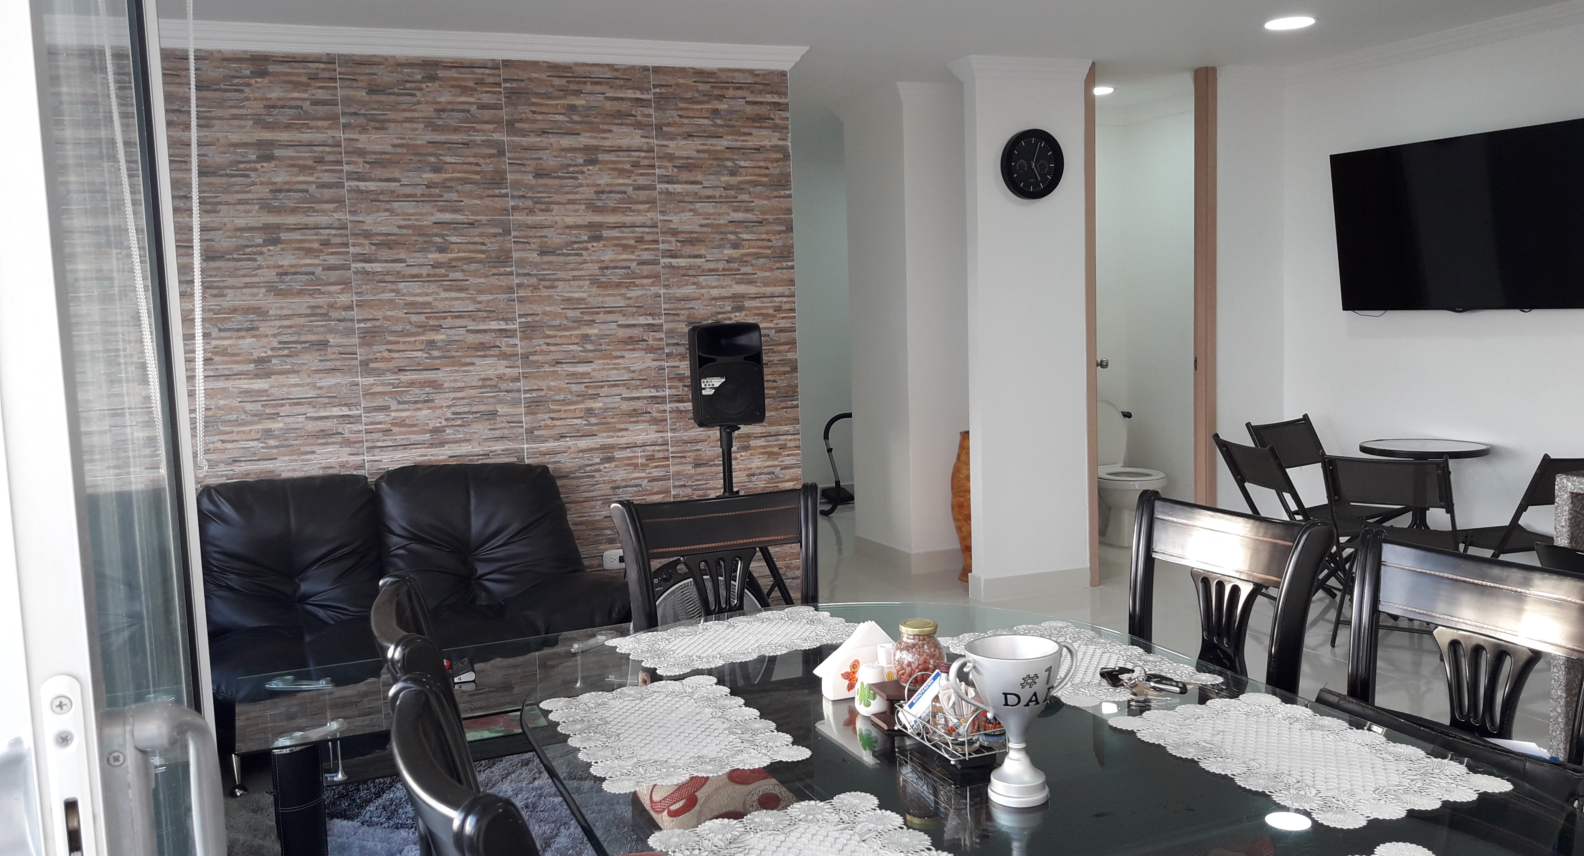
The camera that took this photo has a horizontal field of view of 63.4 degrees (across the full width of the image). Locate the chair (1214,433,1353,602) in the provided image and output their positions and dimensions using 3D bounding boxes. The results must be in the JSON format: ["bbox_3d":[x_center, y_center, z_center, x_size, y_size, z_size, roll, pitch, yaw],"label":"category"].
[{"bbox_3d":[2.131,0.425,5.458,0.495,0.789,0.462,-3,6,-12],"label":"chair"}]

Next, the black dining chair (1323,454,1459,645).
[{"bbox_3d":[2.375,0.459,5.016,0.462,0.789,0.495,2,7,40],"label":"black dining chair"}]

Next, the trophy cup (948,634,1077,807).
[{"bbox_3d":[0.302,0.396,1.717,0.190,0.200,0.130,-4,6,-20],"label":"trophy cup"}]

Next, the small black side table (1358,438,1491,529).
[{"bbox_3d":[2.692,0.438,5.466,0.500,0.720,0.500,-5,6,-24],"label":"small black side table"}]

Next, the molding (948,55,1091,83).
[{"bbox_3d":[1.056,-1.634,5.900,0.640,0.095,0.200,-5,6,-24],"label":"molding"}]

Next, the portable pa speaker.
[{"bbox_3d":[-0.273,-0.205,4.898,0.260,0.385,0.220,-5,6,-24],"label":"portable pa speaker"}]

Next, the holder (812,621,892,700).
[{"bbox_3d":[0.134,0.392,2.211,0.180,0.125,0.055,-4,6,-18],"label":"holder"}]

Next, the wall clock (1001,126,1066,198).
[{"bbox_3d":[1.109,-1.219,5.919,0.320,0.320,0.045,-5,6,-24],"label":"wall clock"}]

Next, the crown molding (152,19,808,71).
[{"bbox_3d":[-1.123,-1.454,4.894,2.615,0.092,0.080,-5,6,-24],"label":"crown molding"}]

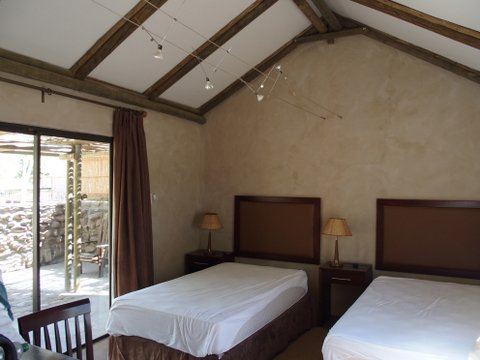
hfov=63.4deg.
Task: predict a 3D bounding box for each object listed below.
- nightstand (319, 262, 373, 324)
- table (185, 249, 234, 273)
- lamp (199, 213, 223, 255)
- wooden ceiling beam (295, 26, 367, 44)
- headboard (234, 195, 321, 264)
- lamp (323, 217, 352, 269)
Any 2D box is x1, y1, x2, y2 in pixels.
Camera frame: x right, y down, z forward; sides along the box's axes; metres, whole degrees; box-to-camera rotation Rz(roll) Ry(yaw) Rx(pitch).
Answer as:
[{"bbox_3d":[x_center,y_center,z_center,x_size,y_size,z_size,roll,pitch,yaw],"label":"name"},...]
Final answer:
[{"bbox_3d":[1.244,1.330,4.523,0.500,0.640,0.420,0,0,25],"label":"nightstand"},{"bbox_3d":[-0.423,1.330,5.300,0.500,0.640,0.420,0,0,25],"label":"table"},{"bbox_3d":[-0.400,0.735,5.280,0.330,0.550,0.330,0,0,0],"label":"lamp"},{"bbox_3d":[1.075,-1.730,4.685,0.880,0.090,0.080,0,0,25],"label":"wooden ceiling beam"},{"bbox_3d":[0.474,0.645,5.095,1.185,0.840,0.055,0,0,25],"label":"headboard"},{"bbox_3d":[1.138,0.731,4.550,0.345,0.560,0.345,0,0,25],"label":"lamp"}]

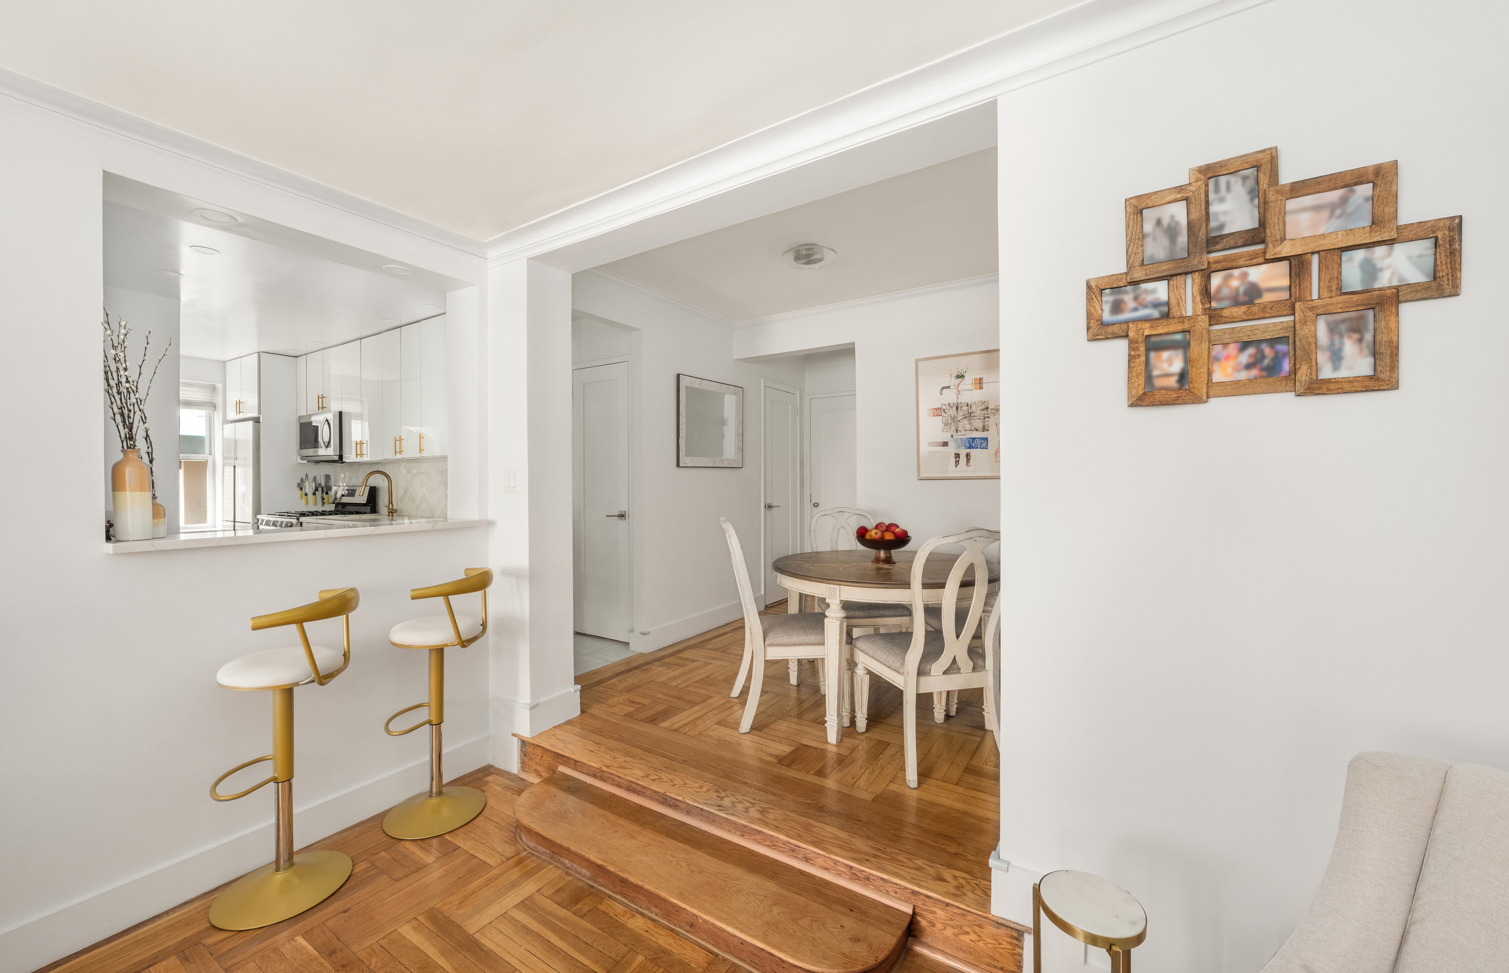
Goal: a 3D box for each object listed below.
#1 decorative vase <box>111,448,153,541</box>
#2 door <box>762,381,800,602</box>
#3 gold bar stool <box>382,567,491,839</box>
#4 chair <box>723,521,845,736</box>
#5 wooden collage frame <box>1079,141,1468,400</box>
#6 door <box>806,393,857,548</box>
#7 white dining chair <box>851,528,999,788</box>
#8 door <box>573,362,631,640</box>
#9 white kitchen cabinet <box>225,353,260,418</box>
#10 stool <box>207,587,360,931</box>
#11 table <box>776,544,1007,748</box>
[{"bbox_3d":[-2.087,0.027,1.970,0.095,0.305,0.095,0,0,33],"label":"decorative vase"},{"bbox_3d":[0.244,0.090,5.756,0.050,2.060,0.590,0,0,33],"label":"door"},{"bbox_3d":[-1.346,0.878,2.518,0.440,1.050,0.550,0,0,-7],"label":"gold bar stool"},{"bbox_3d":[0.145,0.665,3.063,0.630,1.015,0.490,0,0,-7],"label":"chair"},{"bbox_3d":[1.115,-0.469,1.323,0.634,0.550,0.030,0,0,33],"label":"wooden collage frame"},{"bbox_3d":[0.925,0.119,5.904,0.760,2.050,0.050,0,0,33],"label":"door"},{"bbox_3d":[0.784,0.682,2.608,0.510,1.030,0.650,0,0,-11],"label":"white dining chair"},{"bbox_3d":[-1.206,0.124,4.647,0.620,2.145,0.045,0,0,33],"label":"door"},{"bbox_3d":[-4.673,-0.934,5.783,0.850,0.560,0.600,0,0,33],"label":"white kitchen cabinet"},{"bbox_3d":[-1.636,0.891,2.062,0.440,1.030,0.490,0,0,-16],"label":"stool"},{"bbox_3d":[0.678,0.792,3.135,1.190,0.760,1.360,0,0,-8],"label":"table"}]

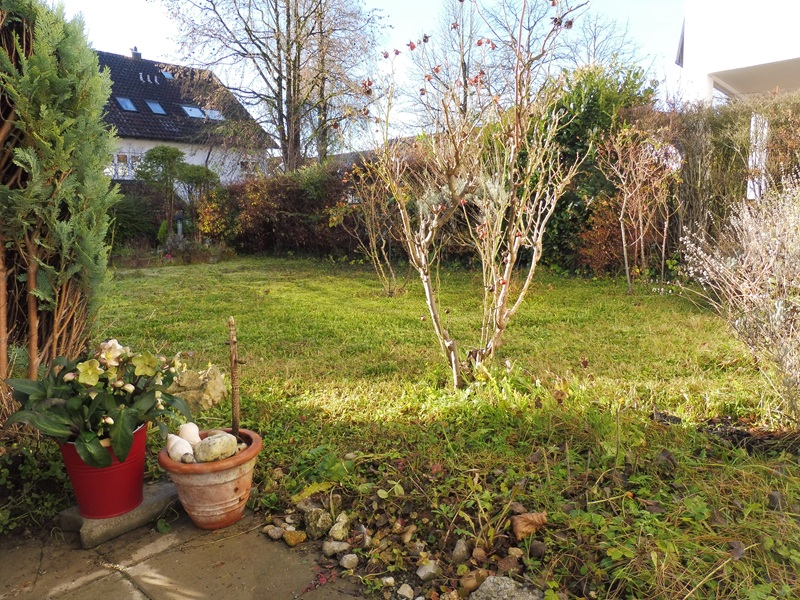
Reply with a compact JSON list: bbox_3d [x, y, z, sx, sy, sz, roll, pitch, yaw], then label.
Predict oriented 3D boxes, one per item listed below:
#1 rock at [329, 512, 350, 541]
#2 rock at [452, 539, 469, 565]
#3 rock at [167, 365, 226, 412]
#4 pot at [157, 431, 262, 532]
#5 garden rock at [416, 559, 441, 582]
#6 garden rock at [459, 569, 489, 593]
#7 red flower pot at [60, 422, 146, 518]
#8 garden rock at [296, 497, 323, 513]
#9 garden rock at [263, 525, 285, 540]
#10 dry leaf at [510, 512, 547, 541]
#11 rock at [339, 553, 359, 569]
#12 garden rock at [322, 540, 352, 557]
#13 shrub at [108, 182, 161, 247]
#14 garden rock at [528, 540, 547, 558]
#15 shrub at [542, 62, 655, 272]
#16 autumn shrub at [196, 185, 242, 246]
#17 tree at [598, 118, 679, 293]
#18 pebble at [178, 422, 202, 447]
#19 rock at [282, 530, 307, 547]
[{"bbox_3d":[-0.153,0.573,1.466,0.053,0.061,0.063,-2,8,-7],"label":"rock"},{"bbox_3d":[0.152,0.620,1.425,0.045,0.055,0.045,0,10,0],"label":"rock"},{"bbox_3d":[-0.880,0.381,2.499,0.268,0.182,0.208,-4,9,-20],"label":"rock"},{"bbox_3d":[-0.513,0.503,1.597,0.270,0.204,0.270,0,10,0],"label":"pot"},{"bbox_3d":[0.067,0.637,1.360,0.057,0.047,0.053,0,10,0],"label":"garden rock"},{"bbox_3d":[0.161,0.609,1.252,0.062,0.037,0.050,0,8,7],"label":"garden rock"},{"bbox_3d":[-0.783,0.450,1.552,0.216,0.208,0.216,0,10,0],"label":"red flower pot"},{"bbox_3d":[-0.251,0.570,1.602,0.072,0.033,0.061,-3,8,-10],"label":"garden rock"},{"bbox_3d":[-0.320,0.593,1.471,0.056,0.028,0.041,-3,8,-13],"label":"garden rock"},{"bbox_3d":[0.334,0.588,1.500,0.090,0.055,0.070,0,10,0],"label":"dry leaf"},{"bbox_3d":[-0.117,0.606,1.340,0.043,0.029,0.037,-2,8,-6],"label":"rock"},{"bbox_3d":[-0.153,0.600,1.393,0.068,0.029,0.041,-2,8,-7],"label":"garden rock"},{"bbox_3d":[-4.352,-1.342,9.400,0.880,1.080,0.800,0,10,0],"label":"shrub"},{"bbox_3d":[0.328,0.592,1.369,0.040,0.031,0.035,1,8,14],"label":"garden rock"},{"bbox_3d":[2.611,-1.756,7.600,1.350,2.600,1.200,0,10,0],"label":"shrub"},{"bbox_3d":[-2.999,-1.371,9.600,0.740,1.050,0.700,0,10,0],"label":"autumn shrub"},{"bbox_3d":[2.491,-0.982,6.112,0.820,1.734,0.700,2,9,22],"label":"tree"},{"bbox_3d":[-0.589,0.381,1.625,0.060,0.063,0.055,0,10,0],"label":"pebble"},{"bbox_3d":[-0.261,0.595,1.438,0.059,0.030,0.042,-3,8,-11],"label":"rock"}]

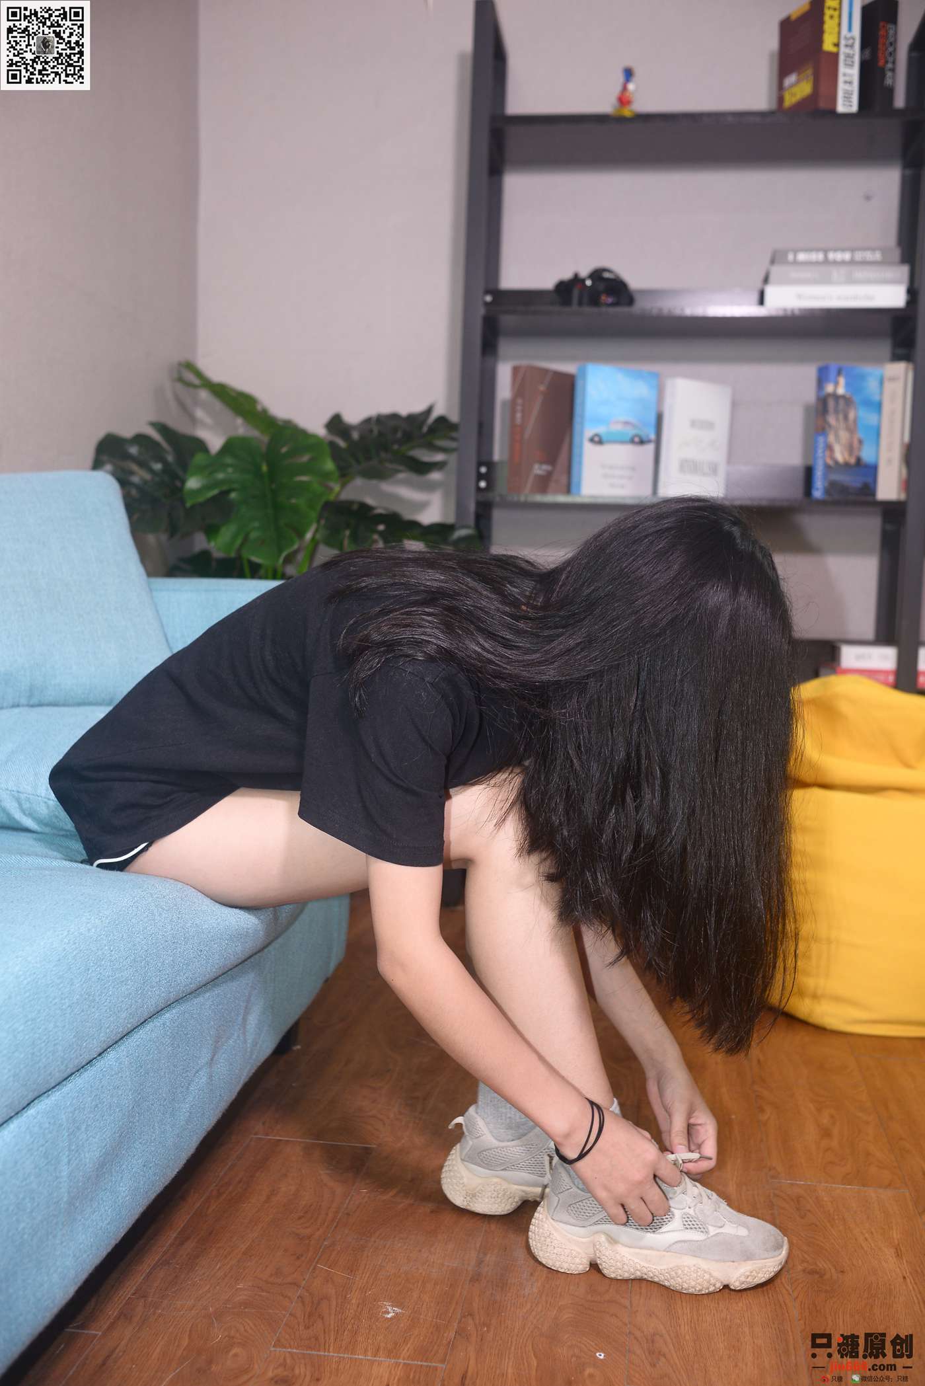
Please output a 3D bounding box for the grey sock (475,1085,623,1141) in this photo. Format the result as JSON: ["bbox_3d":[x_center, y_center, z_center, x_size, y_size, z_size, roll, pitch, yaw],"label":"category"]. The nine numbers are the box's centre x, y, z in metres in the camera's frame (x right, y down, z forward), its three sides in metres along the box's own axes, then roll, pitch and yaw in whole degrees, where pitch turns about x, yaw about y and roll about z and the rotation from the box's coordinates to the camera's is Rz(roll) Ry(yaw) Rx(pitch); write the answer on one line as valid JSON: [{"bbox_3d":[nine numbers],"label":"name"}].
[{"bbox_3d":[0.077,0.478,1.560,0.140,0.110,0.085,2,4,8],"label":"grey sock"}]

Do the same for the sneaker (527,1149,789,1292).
[{"bbox_3d":[0.206,0.547,1.430,0.282,0.127,0.105,2,4,7],"label":"sneaker"}]

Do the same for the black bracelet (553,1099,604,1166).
[{"bbox_3d":[0.116,0.445,1.365,0.025,0.062,0.065,25,1,-27],"label":"black bracelet"}]

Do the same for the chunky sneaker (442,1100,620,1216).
[{"bbox_3d":[0.114,0.536,1.564,0.282,0.127,0.105,2,4,7],"label":"chunky sneaker"}]

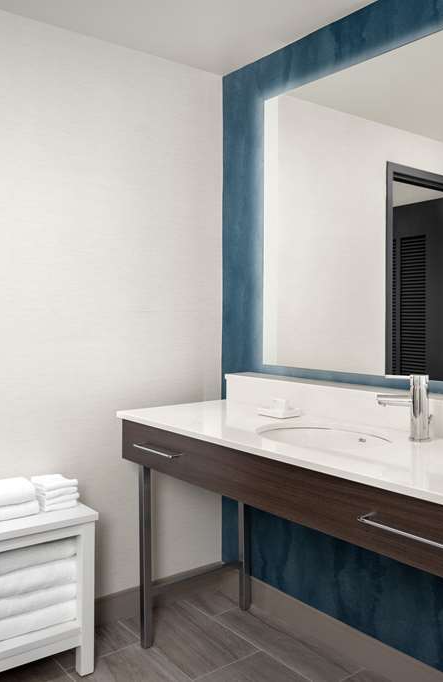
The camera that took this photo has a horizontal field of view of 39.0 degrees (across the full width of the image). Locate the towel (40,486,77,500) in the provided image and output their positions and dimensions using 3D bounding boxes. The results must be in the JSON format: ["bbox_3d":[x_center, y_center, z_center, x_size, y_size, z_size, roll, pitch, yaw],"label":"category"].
[{"bbox_3d":[-0.594,0.532,2.218,0.121,0.022,0.122,-1,3,-38],"label":"towel"}]

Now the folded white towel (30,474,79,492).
[{"bbox_3d":[-0.594,0.505,2.215,0.122,0.033,0.125,-1,3,-38],"label":"folded white towel"}]

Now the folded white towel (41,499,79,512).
[{"bbox_3d":[-0.595,0.573,2.219,0.118,0.019,0.122,-1,3,-38],"label":"folded white towel"}]

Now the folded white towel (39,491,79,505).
[{"bbox_3d":[-0.593,0.553,2.219,0.123,0.020,0.122,-1,3,-38],"label":"folded white towel"}]

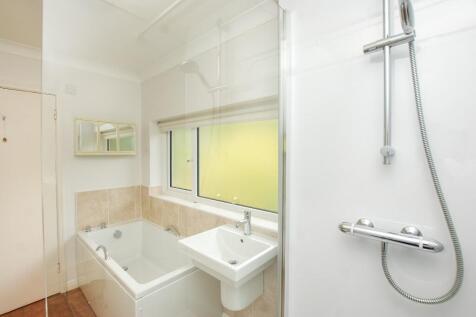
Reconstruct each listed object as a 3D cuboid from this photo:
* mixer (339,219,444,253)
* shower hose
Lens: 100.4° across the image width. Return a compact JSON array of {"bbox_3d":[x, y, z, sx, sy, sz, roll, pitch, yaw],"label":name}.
[{"bbox_3d":[0.584,0.288,0.783,0.312,0.066,0.092,0,0,41],"label":"mixer"},{"bbox_3d":[0.636,0.042,0.699,0.215,0.926,0.060,0,0,41],"label":"shower hose"}]

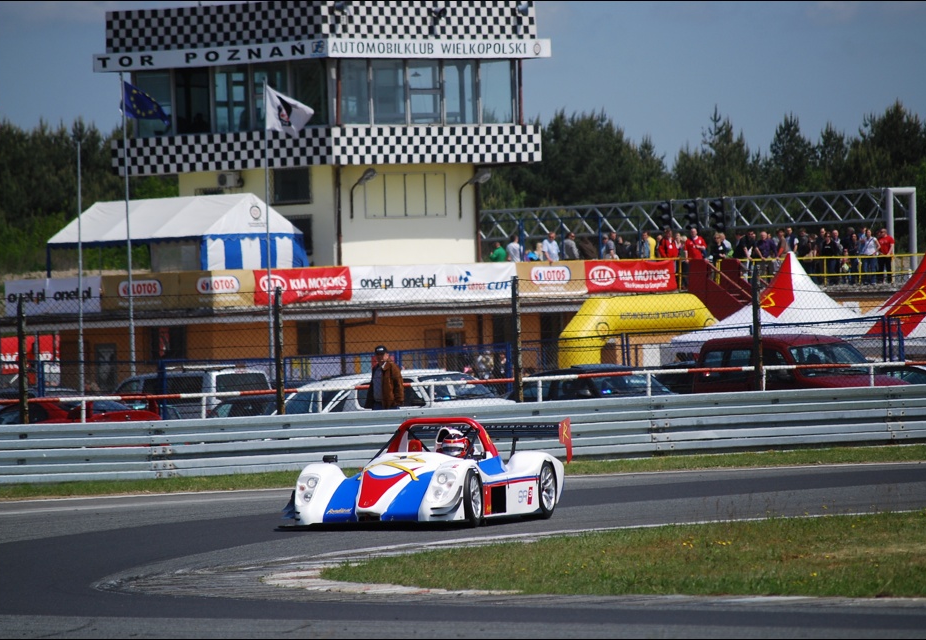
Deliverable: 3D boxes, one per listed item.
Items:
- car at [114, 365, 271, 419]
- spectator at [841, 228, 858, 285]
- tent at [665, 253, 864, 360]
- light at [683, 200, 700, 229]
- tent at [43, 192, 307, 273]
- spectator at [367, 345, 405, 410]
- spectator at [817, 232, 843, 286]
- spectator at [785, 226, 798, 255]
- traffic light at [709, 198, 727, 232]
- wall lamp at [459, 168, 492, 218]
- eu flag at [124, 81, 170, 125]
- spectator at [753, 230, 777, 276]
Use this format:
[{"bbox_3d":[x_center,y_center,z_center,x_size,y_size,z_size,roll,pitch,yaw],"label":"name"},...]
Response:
[{"bbox_3d":[-5.708,1.966,163.000,1.870,1.860,4.700,-2,0,-33],"label":"car"},{"bbox_3d":[12.229,-2.004,251.000,0.520,1.790,0.350,-2,0,0],"label":"spectator"},{"bbox_3d":[7.616,0.499,184.960,4.500,4.200,4.500,-2,0,14],"label":"tent"},{"bbox_3d":[7.642,-3.445,266.000,0.420,1.080,0.370,-2,0,-38],"label":"light"},{"bbox_3d":[-8.942,-2.100,246.500,6.900,3.400,4.200,-2,0,43],"label":"tent"},{"bbox_3d":[-1.023,1.208,105.000,0.530,1.730,0.400,-2,0,27],"label":"spectator"},{"bbox_3d":[11.474,-1.925,249.000,0.500,1.660,0.350,-2,0,3],"label":"spectator"},{"bbox_3d":[10.197,-1.946,246.500,0.500,1.830,0.350,-2,0,30],"label":"spectator"},{"bbox_3d":[8.481,-3.469,264.000,0.450,1.130,0.400,-2,0,-31],"label":"traffic light"},{"bbox_3d":[0.361,-3.810,239.000,1.150,1.520,0.300,-1,0,38],"label":"wall lamp"},{"bbox_3d":[-8.622,-5.907,217.000,1.300,1.150,0.250,-2,0,0],"label":"eu flag"},{"bbox_3d":[9.365,-1.848,245.000,0.660,1.740,0.450,-2,0,7],"label":"spectator"}]

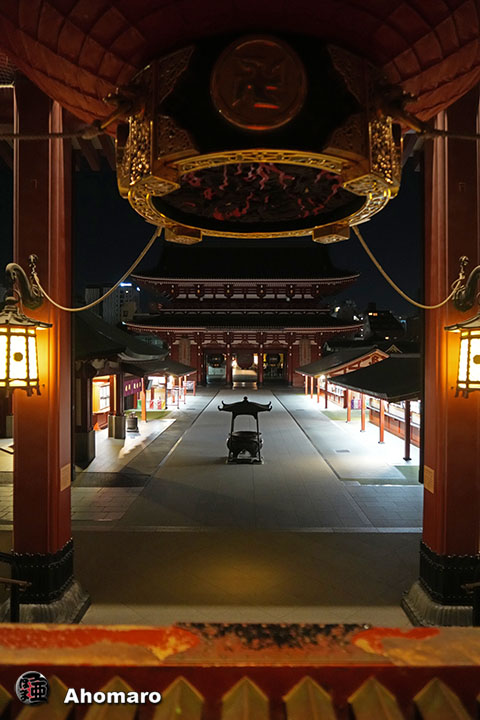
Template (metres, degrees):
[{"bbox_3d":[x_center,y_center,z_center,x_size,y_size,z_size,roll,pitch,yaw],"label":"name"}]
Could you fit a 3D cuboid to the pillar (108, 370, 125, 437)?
[{"bbox_3d":[-6.567,2.305,25.585,0.840,3.677,0.840,0,0,1],"label":"pillar"}]

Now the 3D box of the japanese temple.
[{"bbox_3d":[0.850,-7.650,71.500,31.000,22.600,17.000,0,0,1],"label":"japanese temple"}]

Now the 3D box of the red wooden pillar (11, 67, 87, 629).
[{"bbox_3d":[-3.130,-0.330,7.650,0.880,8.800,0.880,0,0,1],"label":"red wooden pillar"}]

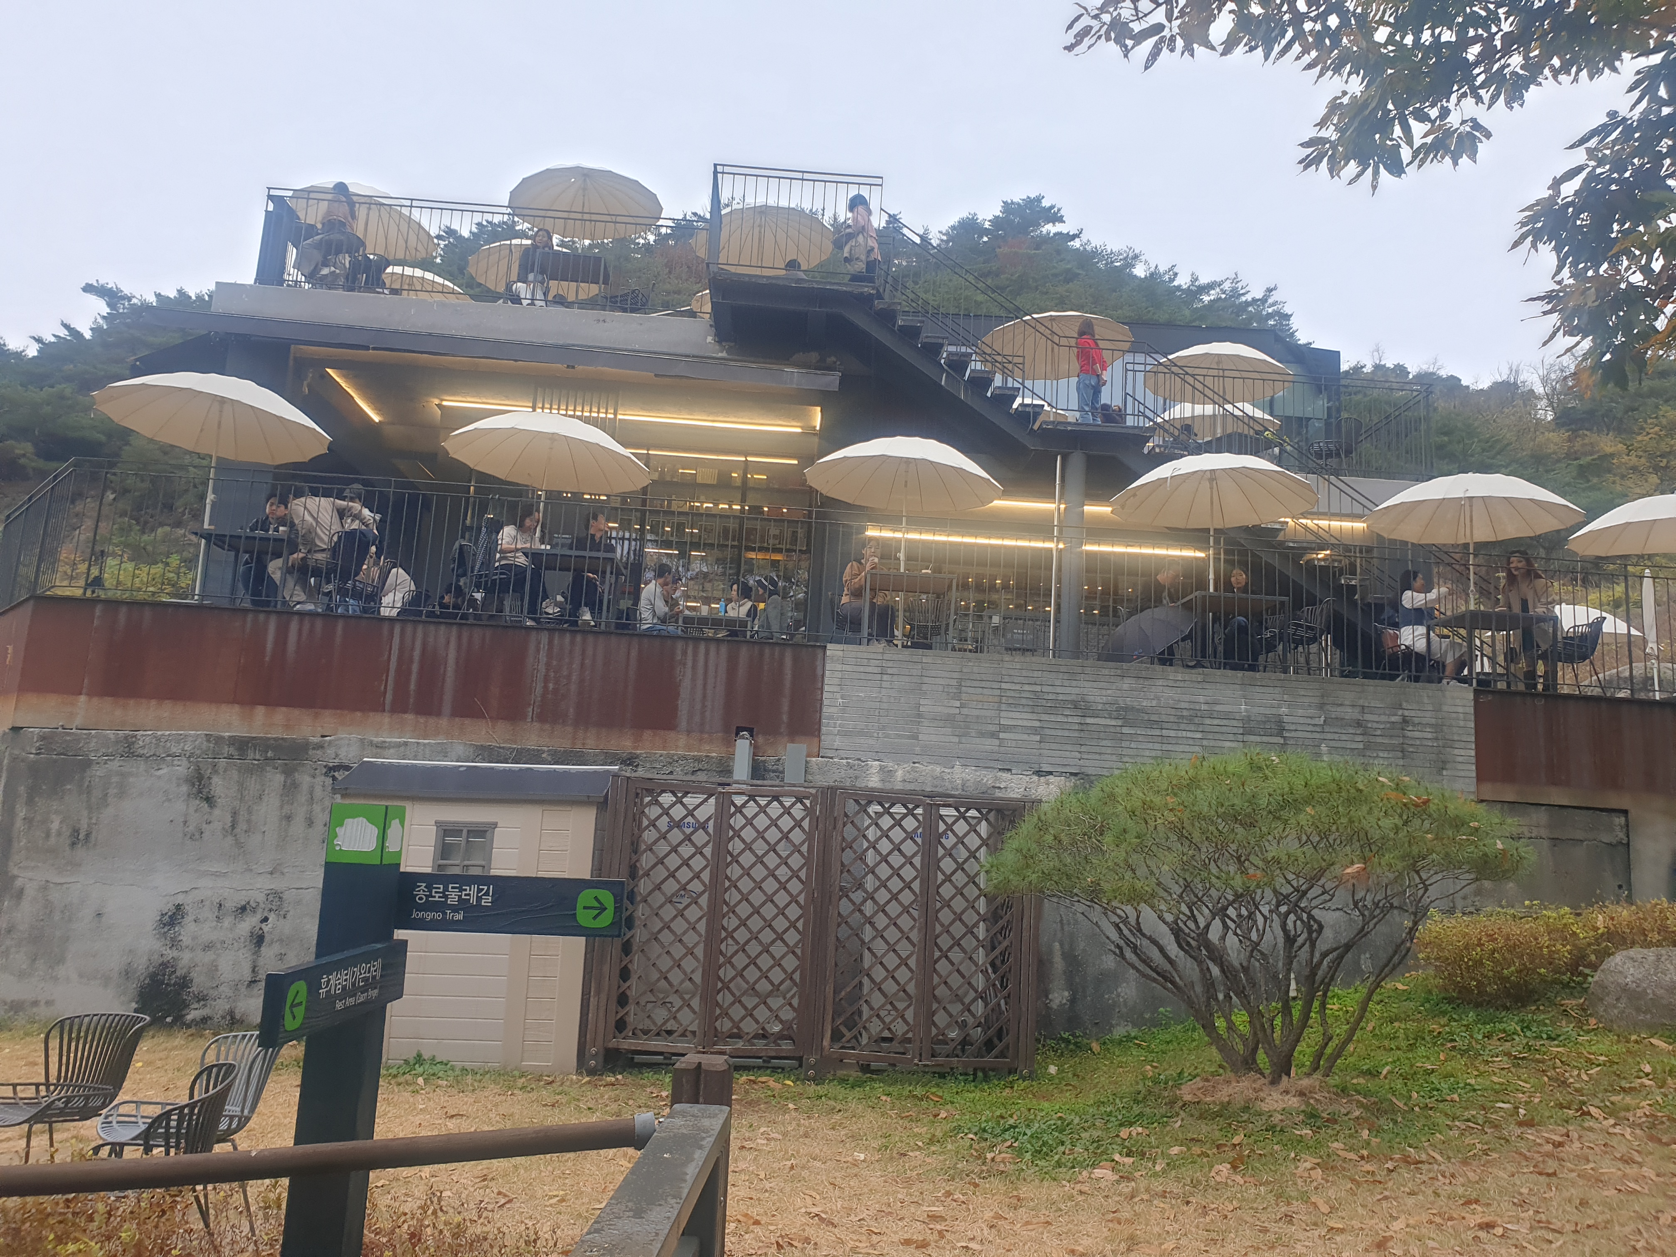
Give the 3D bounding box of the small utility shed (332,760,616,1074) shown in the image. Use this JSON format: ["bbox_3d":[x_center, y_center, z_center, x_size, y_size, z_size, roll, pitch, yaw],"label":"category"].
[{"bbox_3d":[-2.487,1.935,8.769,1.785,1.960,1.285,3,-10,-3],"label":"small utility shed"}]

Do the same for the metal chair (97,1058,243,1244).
[{"bbox_3d":[-2.389,1.951,4.260,0.580,0.780,0.580,6,-10,-16],"label":"metal chair"}]

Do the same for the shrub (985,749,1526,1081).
[{"bbox_3d":[2.469,1.728,7.672,3.150,2.030,2.800,4,-10,-2],"label":"shrub"}]

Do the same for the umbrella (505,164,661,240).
[{"bbox_3d":[-3.017,-5.254,15.152,1.825,0.530,1.825,4,-10,-2],"label":"umbrella"}]

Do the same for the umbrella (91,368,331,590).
[{"bbox_3d":[-5.390,-1.165,10.671,1.825,2.146,1.825,4,-10,-2],"label":"umbrella"}]

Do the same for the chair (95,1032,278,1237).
[{"bbox_3d":[-2.525,2.018,4.883,0.580,0.780,0.580,-5,-13,41],"label":"chair"}]

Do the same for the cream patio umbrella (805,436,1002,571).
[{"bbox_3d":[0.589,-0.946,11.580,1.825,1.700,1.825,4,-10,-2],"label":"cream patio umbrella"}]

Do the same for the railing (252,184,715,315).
[{"bbox_3d":[-3.821,-4.088,13.756,4.800,1.100,0.100,4,-10,-2],"label":"railing"}]

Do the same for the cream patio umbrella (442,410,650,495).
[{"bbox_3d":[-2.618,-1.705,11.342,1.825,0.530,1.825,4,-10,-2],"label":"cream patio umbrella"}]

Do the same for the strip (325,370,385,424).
[{"bbox_3d":[-5.478,-2.621,14.288,0.050,0.050,1.672,3,-10,0],"label":"strip"}]

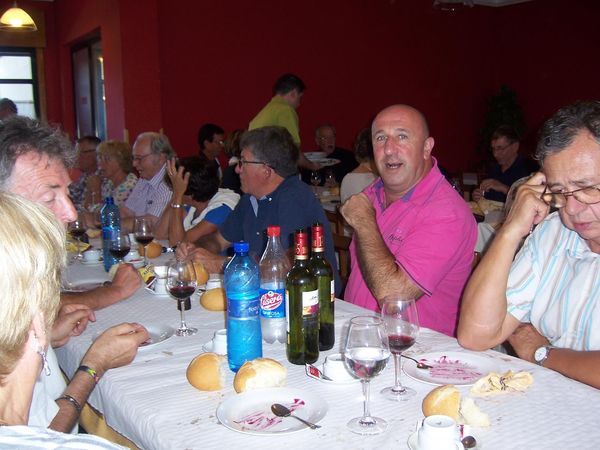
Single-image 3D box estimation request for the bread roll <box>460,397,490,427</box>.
[{"bbox_3d":[0.309,0.329,1.100,0.055,0.038,0.055,-1,8,0],"label":"bread roll"}]

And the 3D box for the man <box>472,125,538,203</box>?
[{"bbox_3d":[1.260,-0.003,4.109,0.750,1.300,0.550,-7,10,-36],"label":"man"}]

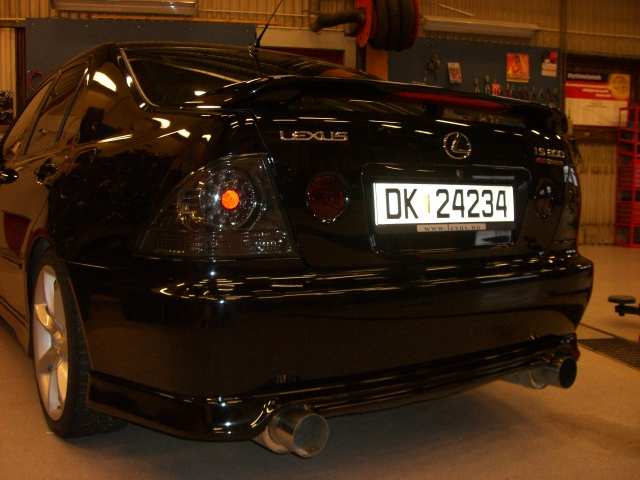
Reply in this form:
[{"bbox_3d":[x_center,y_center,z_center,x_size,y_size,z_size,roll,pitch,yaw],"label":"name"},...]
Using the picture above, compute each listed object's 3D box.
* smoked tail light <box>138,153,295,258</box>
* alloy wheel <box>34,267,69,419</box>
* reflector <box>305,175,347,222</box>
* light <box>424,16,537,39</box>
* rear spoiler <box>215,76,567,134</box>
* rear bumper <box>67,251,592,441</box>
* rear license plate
[{"bbox_3d":[-0.229,-0.082,1.621,0.355,0.248,0.190,-1,4,-22],"label":"smoked tail light"},{"bbox_3d":[-0.774,0.322,2.260,0.200,0.490,0.490,-2,4,-34],"label":"alloy wheel"},{"bbox_3d":[0.011,-0.101,1.711,0.116,0.116,0.030,-2,-2,-34],"label":"reflector"},{"bbox_3d":[1.977,-2.601,8.600,1.530,0.140,0.180,0,4,-13],"label":"light"},{"bbox_3d":[0.305,-0.365,1.981,1.160,0.113,0.250,-2,4,-34],"label":"rear spoiler"},{"bbox_3d":[0.212,0.221,2.152,1.720,0.430,0.690,-2,4,-34],"label":"rear bumper"},{"bbox_3d":[0.355,-0.098,1.919,0.520,0.110,0.015,-2,-2,-34],"label":"rear license plate"}]

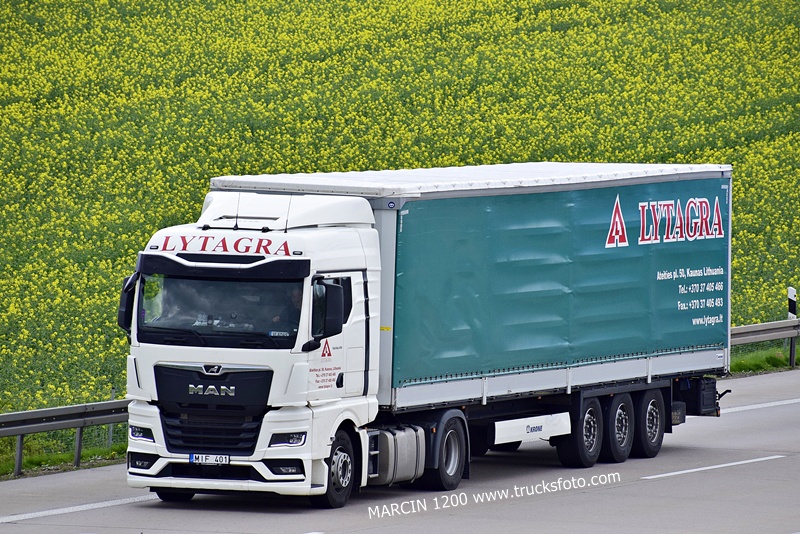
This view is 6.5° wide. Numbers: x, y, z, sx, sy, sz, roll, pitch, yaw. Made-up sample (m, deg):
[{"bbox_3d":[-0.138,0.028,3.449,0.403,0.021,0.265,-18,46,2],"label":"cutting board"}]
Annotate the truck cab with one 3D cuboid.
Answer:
[{"bbox_3d":[-1.850,1.042,86.762,2.680,3.820,2.380,2,3,21],"label":"truck cab"}]

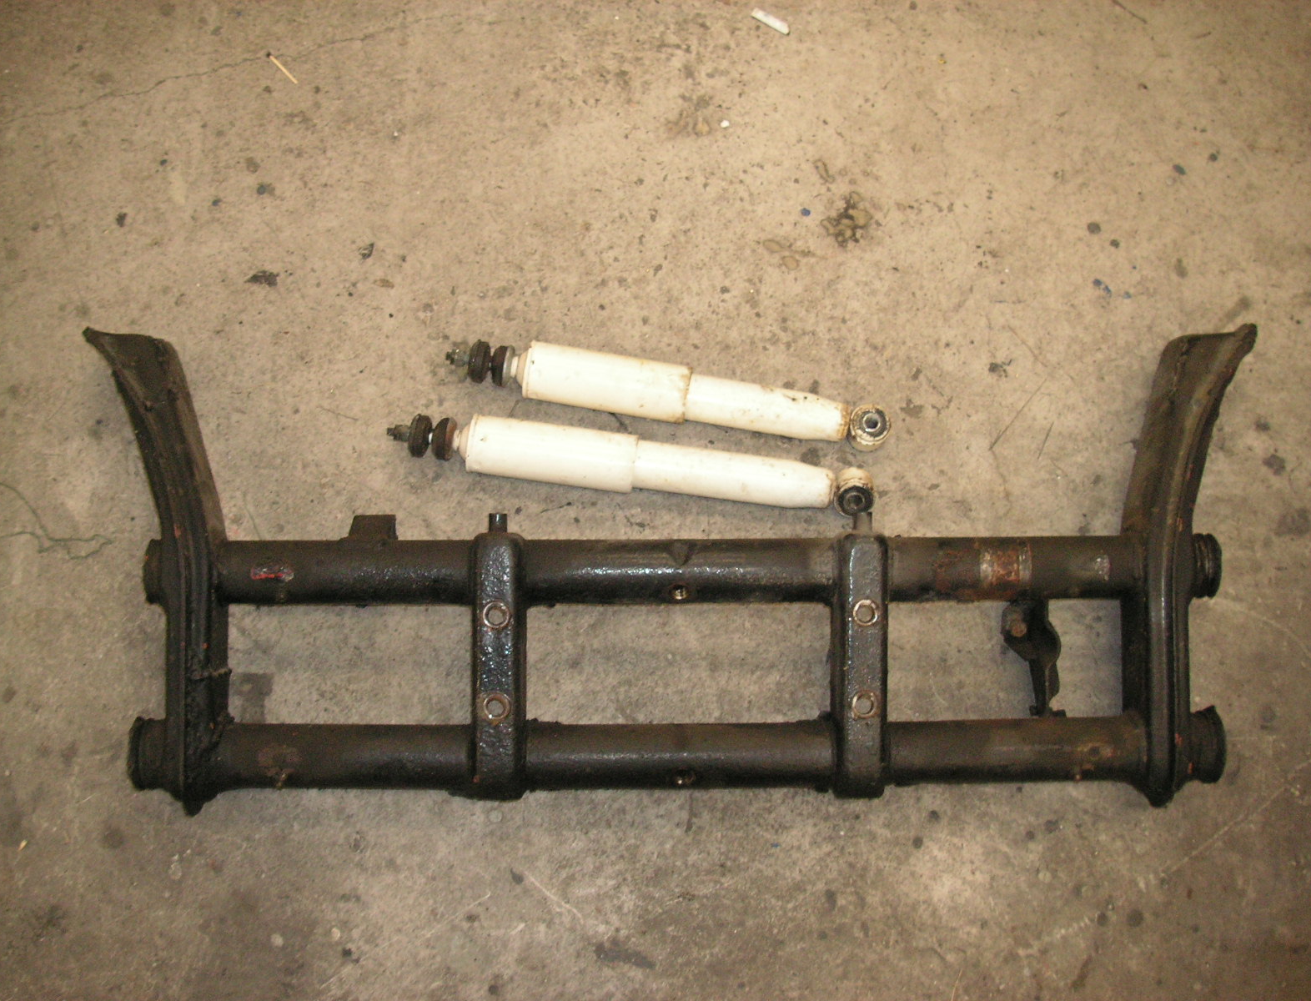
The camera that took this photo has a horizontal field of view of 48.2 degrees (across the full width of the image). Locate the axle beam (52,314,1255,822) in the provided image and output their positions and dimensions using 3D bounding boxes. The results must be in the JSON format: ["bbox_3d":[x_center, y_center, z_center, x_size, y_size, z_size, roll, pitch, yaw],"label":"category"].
[{"bbox_3d":[0.013,0.055,1.238,0.985,0.155,0.400,0,83,0],"label":"axle beam"}]

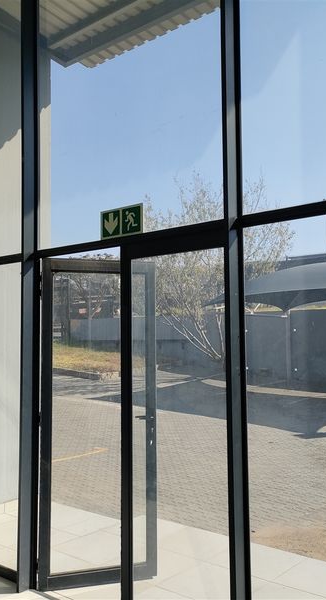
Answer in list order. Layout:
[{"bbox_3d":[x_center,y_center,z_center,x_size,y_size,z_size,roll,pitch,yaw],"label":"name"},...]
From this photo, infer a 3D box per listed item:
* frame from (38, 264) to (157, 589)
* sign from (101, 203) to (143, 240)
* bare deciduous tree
[{"bbox_3d":[-0.420,0.801,4.207,0.789,2.149,0.055,1,-5,-19],"label":"frame"},{"bbox_3d":[-0.247,-0.465,3.739,0.355,0.178,0.015,-5,-6,40],"label":"sign"},{"bbox_3d":[2.019,-1.018,22.300,5.100,6.800,4.700,-1,-5,0],"label":"bare deciduous tree"}]

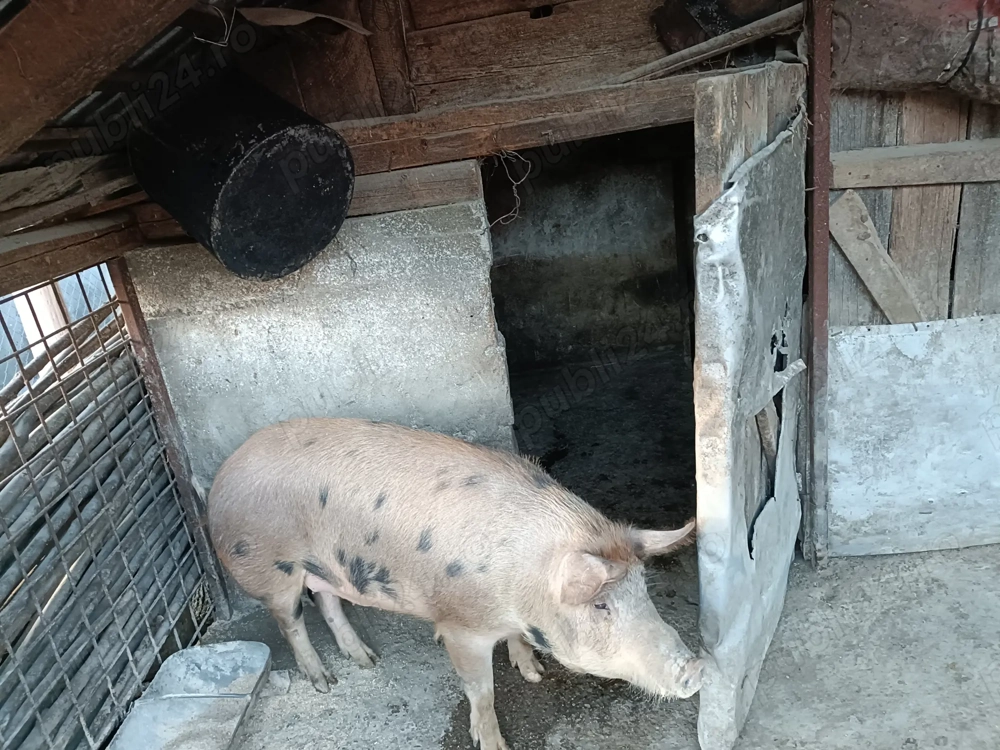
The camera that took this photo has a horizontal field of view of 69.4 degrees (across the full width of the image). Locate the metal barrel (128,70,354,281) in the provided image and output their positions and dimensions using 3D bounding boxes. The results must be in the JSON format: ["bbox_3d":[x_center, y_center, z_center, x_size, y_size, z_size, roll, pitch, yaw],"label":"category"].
[{"bbox_3d":[-0.552,-0.442,1.581,0.303,0.354,0.354,39,19,23],"label":"metal barrel"}]

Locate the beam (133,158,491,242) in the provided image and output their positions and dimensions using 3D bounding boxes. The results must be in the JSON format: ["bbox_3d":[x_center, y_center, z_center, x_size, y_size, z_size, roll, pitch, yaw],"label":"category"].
[{"bbox_3d":[-0.513,-0.467,1.942,0.950,0.107,0.118,-7,20,2],"label":"beam"}]

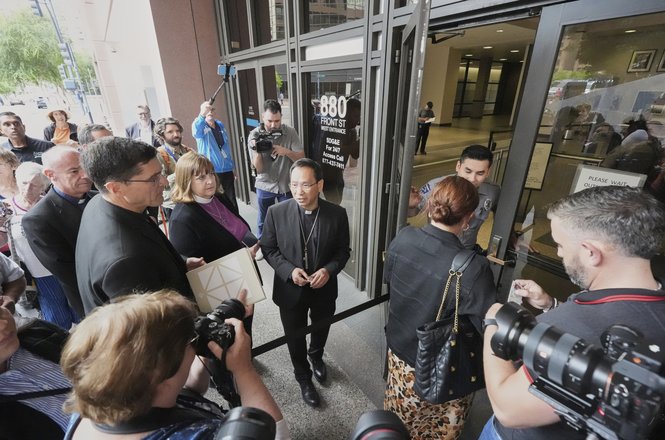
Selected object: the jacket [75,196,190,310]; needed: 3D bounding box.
[{"bbox_3d":[-0.722,0.314,1.190,0.420,0.750,0.520,-18,28,-36],"label":"jacket"}]

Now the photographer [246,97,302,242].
[{"bbox_3d":[-0.612,-0.364,3.398,0.580,1.820,0.450,0,22,0],"label":"photographer"}]

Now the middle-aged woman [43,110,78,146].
[{"bbox_3d":[-4.402,-0.939,4.967,0.500,1.670,0.350,-19,29,-39],"label":"middle-aged woman"}]

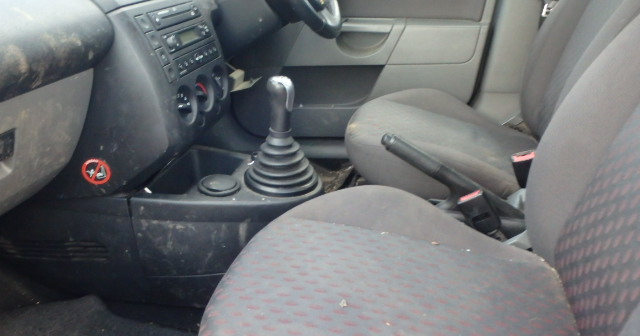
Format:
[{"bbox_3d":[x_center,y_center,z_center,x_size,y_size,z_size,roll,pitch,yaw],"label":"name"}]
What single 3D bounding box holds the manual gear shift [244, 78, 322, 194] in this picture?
[{"bbox_3d":[-0.072,-0.065,0.940,0.142,0.208,0.140,-2,25,1],"label":"manual gear shift"}]

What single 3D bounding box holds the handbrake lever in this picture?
[{"bbox_3d":[0.231,0.034,0.906,0.305,0.054,0.042,30,28,0],"label":"handbrake lever"}]

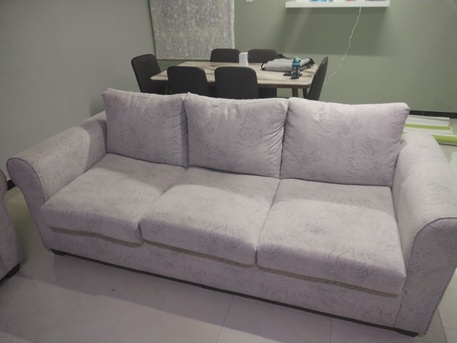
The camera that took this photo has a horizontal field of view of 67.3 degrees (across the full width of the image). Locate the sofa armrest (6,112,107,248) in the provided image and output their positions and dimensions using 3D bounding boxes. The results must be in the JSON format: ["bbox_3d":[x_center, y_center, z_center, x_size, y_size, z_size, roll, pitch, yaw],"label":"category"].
[{"bbox_3d":[-1.038,0.012,2.464,0.225,0.655,0.900,7,30,16],"label":"sofa armrest"}]

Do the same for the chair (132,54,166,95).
[{"bbox_3d":[-0.655,-0.806,3.800,0.510,0.890,0.430,7,30,16],"label":"chair"}]

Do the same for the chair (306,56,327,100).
[{"bbox_3d":[0.676,-0.641,3.395,0.510,0.890,0.430,7,30,16],"label":"chair"}]

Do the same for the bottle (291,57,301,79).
[{"bbox_3d":[0.750,-1.158,3.811,0.085,0.230,0.085,7,29,16],"label":"bottle"}]

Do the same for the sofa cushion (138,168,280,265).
[{"bbox_3d":[-0.060,0.220,2.284,0.720,0.175,0.800,7,29,17],"label":"sofa cushion"}]

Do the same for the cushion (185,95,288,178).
[{"bbox_3d":[0.061,-0.266,2.502,0.730,0.550,0.200,7,18,17],"label":"cushion"}]

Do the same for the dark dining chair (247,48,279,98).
[{"bbox_3d":[0.430,-1.164,4.734,0.460,0.900,0.550,7,29,16],"label":"dark dining chair"}]

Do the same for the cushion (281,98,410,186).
[{"bbox_3d":[0.696,-0.196,2.147,0.670,0.500,0.190,7,21,16],"label":"cushion"}]

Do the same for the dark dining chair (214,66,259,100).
[{"bbox_3d":[0.152,-0.594,3.348,0.430,0.890,0.510,7,30,16],"label":"dark dining chair"}]

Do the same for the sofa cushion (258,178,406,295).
[{"bbox_3d":[0.616,0.305,2.074,0.720,0.175,0.800,7,29,17],"label":"sofa cushion"}]

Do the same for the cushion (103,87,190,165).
[{"bbox_3d":[-0.608,-0.349,2.709,0.700,0.550,0.200,7,18,17],"label":"cushion"}]

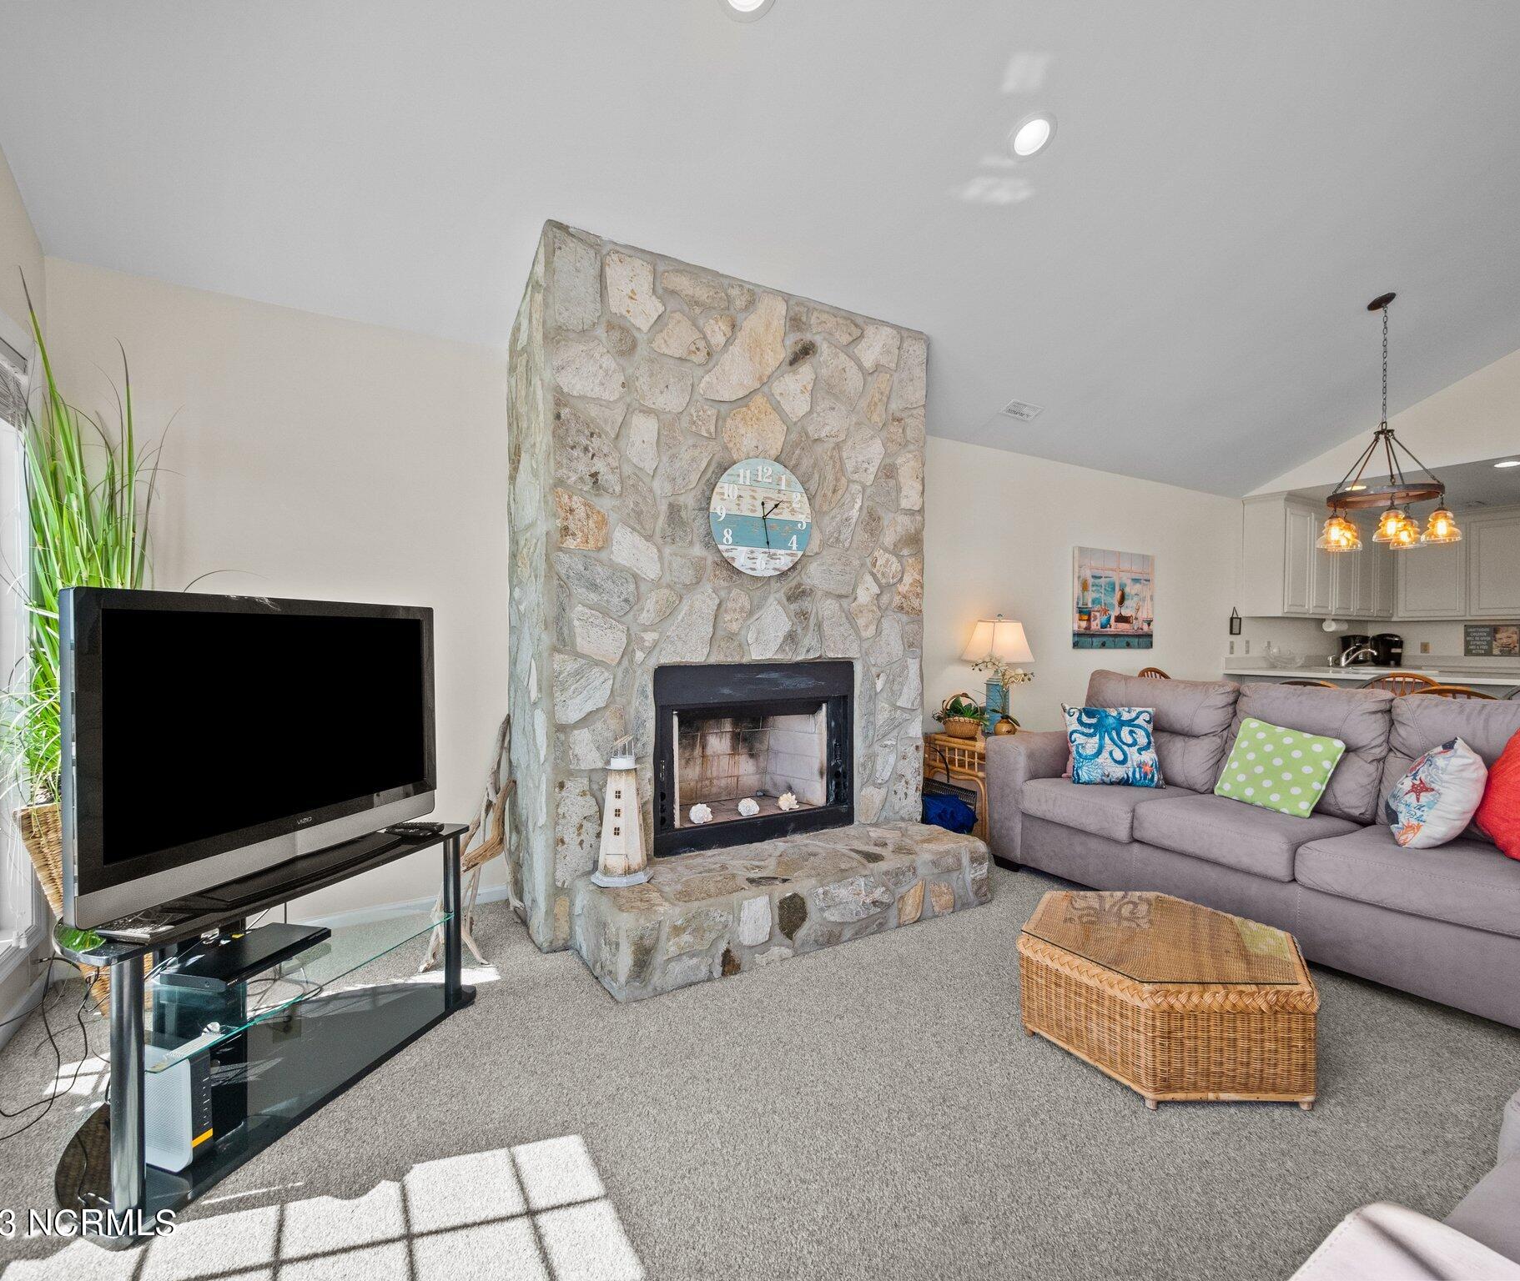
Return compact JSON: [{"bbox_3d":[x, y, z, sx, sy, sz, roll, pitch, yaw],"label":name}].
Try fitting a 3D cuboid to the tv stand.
[{"bbox_3d":[-1.313,0.880,1.857,0.510,0.550,1.000,0,0,17],"label":"tv stand"}]

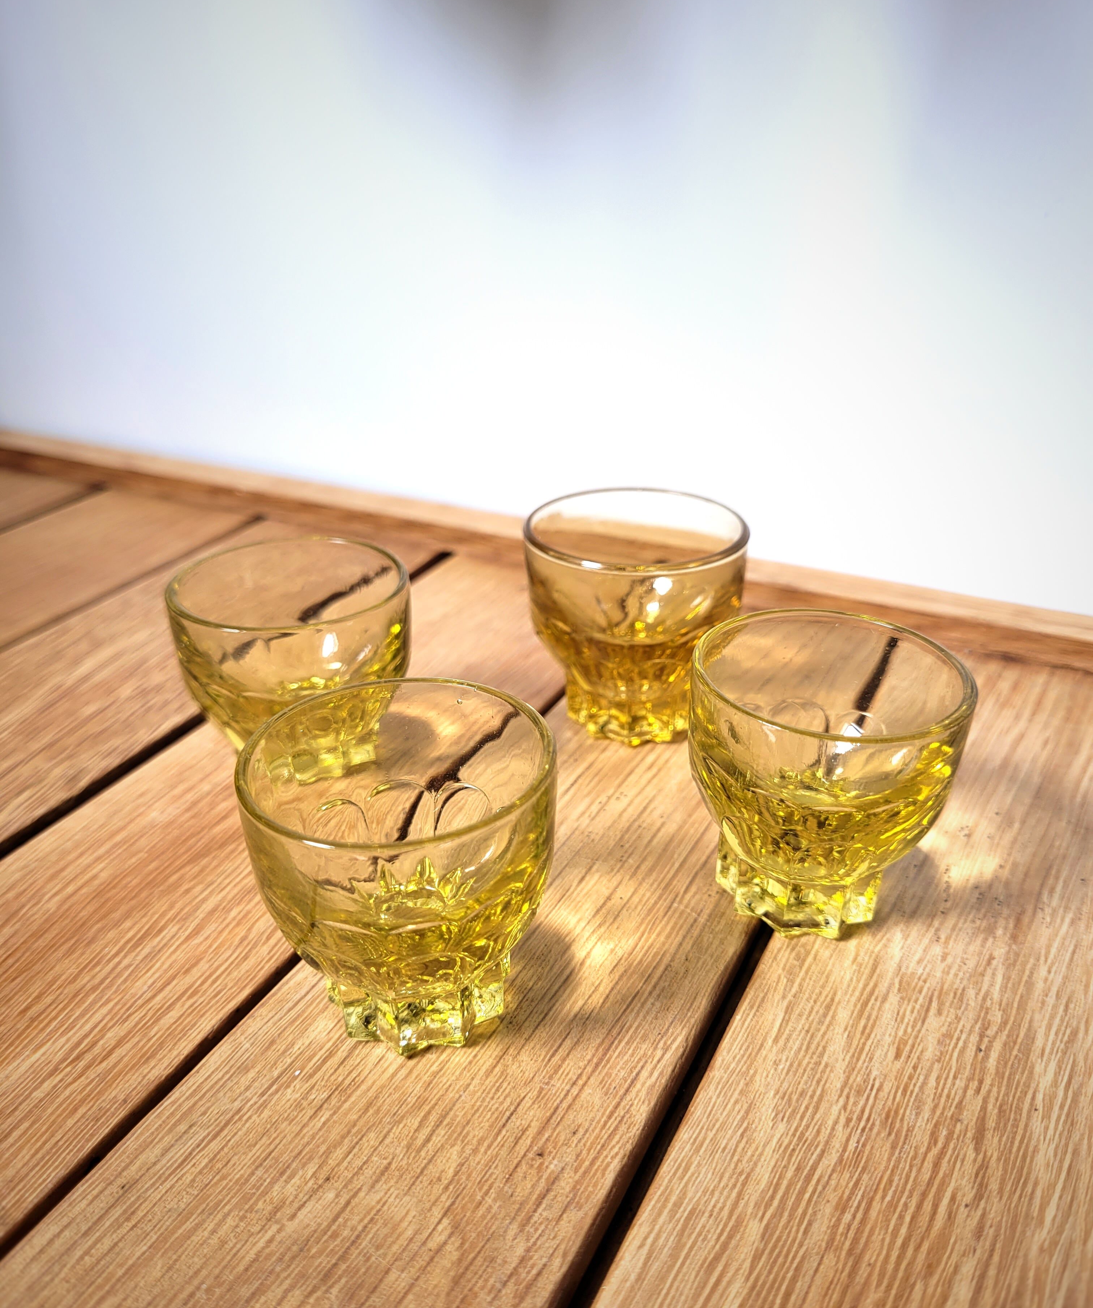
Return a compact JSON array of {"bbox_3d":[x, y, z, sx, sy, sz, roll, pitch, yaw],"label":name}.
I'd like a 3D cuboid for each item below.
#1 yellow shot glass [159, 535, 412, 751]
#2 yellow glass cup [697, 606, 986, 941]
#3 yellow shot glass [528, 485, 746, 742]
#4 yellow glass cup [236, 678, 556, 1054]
[{"bbox_3d":[-0.060,0.006,0.269,0.054,0.053,0.054,-1,28,0],"label":"yellow shot glass"},{"bbox_3d":[0.056,0.026,0.226,0.054,0.053,0.054,-1,28,0],"label":"yellow glass cup"},{"bbox_3d":[0.023,-0.008,0.291,0.059,0.054,0.059,-1,28,0],"label":"yellow shot glass"},{"bbox_3d":[-0.025,0.040,0.202,0.054,0.053,0.054,-1,28,1],"label":"yellow glass cup"}]

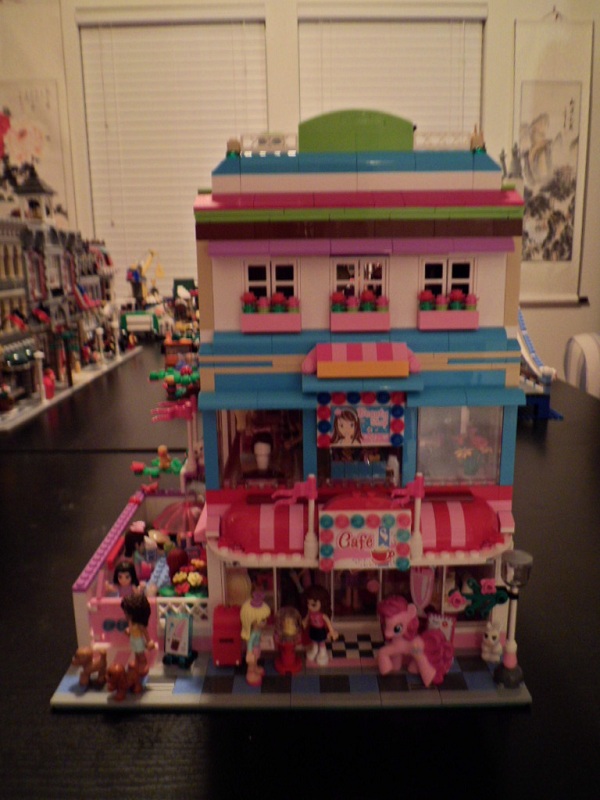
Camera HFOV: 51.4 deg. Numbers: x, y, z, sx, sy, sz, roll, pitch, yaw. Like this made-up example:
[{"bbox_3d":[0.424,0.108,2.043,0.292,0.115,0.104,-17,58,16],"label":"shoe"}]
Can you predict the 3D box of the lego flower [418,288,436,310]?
[{"bbox_3d":[0.069,-0.054,0.340,0.009,0.012,0.009,-1,9,0],"label":"lego flower"}]

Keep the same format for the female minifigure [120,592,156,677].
[{"bbox_3d":[-0.090,0.131,0.349,0.018,0.049,0.014,-4,12,-18],"label":"female minifigure"}]

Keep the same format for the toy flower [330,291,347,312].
[{"bbox_3d":[0.021,-0.053,0.339,0.009,0.011,0.009,-1,8,0],"label":"toy flower"}]

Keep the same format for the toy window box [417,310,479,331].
[{"bbox_3d":[0.081,-0.044,0.342,0.032,0.010,0.008,-1,11,0],"label":"toy window box"}]

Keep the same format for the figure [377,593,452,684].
[{"bbox_3d":[0.063,0.131,0.342,0.041,0.049,0.020,-1,11,0],"label":"figure"}]

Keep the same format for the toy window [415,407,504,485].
[{"bbox_3d":[0.090,0.025,0.358,0.048,0.048,0.007,-1,8,0],"label":"toy window"}]

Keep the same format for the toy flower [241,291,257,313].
[{"bbox_3d":[-0.028,-0.054,0.339,0.008,0.012,0.008,-1,11,0],"label":"toy flower"}]

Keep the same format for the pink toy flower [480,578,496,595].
[{"bbox_3d":[0.102,0.101,0.339,0.009,0.009,0.005,-1,9,0],"label":"pink toy flower"}]

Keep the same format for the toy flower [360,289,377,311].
[{"bbox_3d":[0.037,-0.054,0.339,0.009,0.011,0.009,-1,8,0],"label":"toy flower"}]

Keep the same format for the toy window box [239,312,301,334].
[{"bbox_3d":[-0.015,-0.042,0.342,0.032,0.010,0.008,-1,9,0],"label":"toy window box"}]

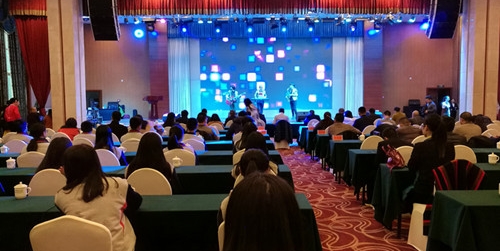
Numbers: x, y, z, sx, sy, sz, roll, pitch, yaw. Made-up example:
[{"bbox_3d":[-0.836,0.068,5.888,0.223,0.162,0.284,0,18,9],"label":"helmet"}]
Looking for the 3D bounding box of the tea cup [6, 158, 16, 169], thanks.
[{"bbox_3d":[-2.946,0.457,4.819,0.090,0.132,0.100,0,4,0],"label":"tea cup"}]

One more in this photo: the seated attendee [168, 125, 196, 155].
[{"bbox_3d":[-0.958,0.584,5.593,0.480,1.250,0.750,0,3,0],"label":"seated attendee"}]

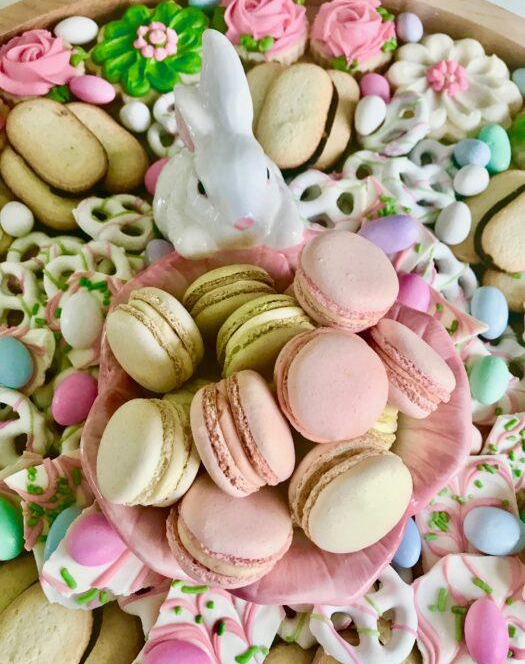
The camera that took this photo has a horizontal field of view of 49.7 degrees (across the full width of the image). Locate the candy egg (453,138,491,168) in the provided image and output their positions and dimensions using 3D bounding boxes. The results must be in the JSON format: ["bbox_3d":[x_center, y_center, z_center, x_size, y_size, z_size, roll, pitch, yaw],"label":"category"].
[{"bbox_3d":[0.117,-0.099,0.315,0.024,0.017,0.017,-7,90,-22],"label":"candy egg"}]

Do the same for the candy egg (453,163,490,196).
[{"bbox_3d":[0.108,-0.079,0.294,0.023,0.016,0.016,-26,66,-20],"label":"candy egg"}]

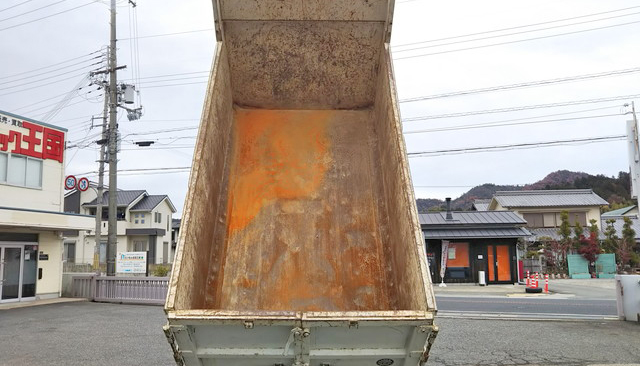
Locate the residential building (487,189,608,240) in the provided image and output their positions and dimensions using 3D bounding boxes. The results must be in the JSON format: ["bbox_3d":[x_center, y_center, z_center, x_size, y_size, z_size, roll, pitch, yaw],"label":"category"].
[{"bbox_3d":[19.700,4.452,49.139,8.400,7.400,8.400,-2,-8,11],"label":"residential building"}]

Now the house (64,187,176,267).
[{"bbox_3d":[-21.800,4.732,59.693,10.400,8.200,9.400,0,-7,0],"label":"house"}]

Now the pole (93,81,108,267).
[{"bbox_3d":[-10.350,0.062,26.519,0.400,10.100,0.400,-3,-8,20],"label":"pole"}]

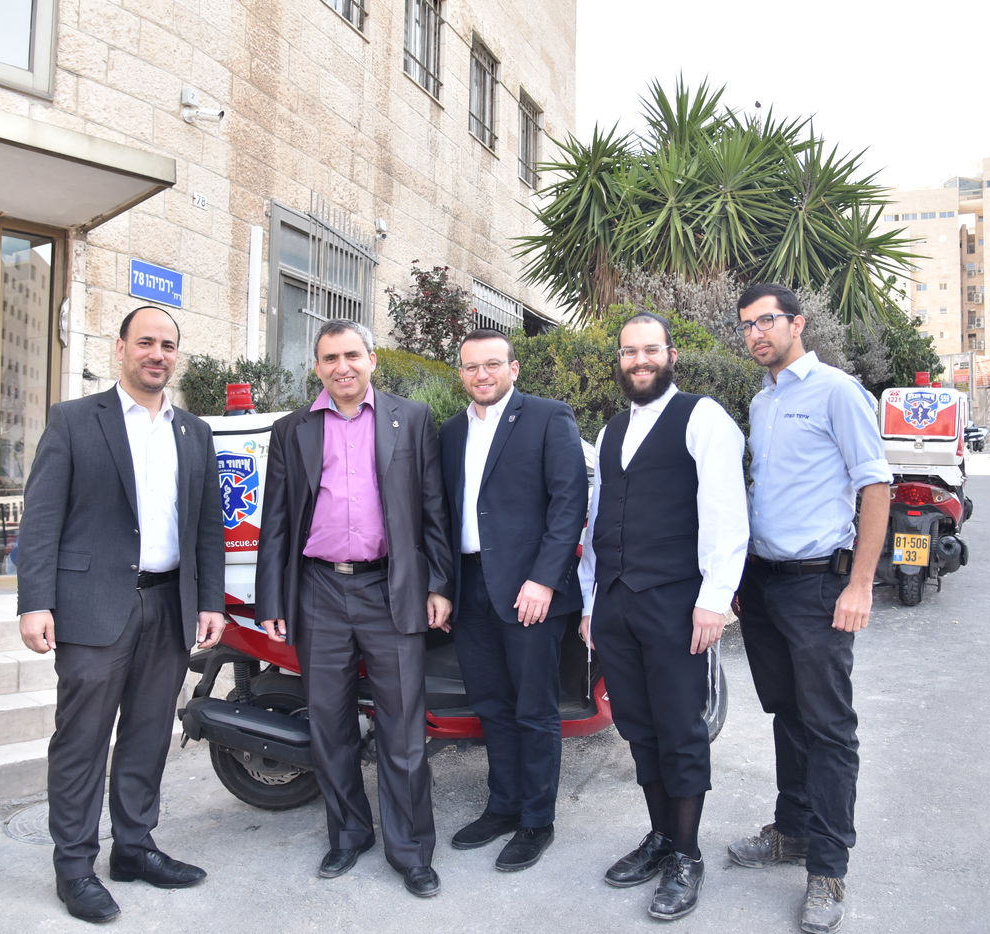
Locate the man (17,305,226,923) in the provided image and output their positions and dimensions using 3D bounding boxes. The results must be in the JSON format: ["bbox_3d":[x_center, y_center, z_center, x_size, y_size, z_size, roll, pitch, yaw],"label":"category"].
[{"bbox_3d":[-1.140,0.390,2.849,0.570,1.780,0.400,3,-3,-40],"label":"man"}]

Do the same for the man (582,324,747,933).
[{"bbox_3d":[0.511,0.399,2.843,0.480,1.740,0.380,-1,-3,34],"label":"man"}]

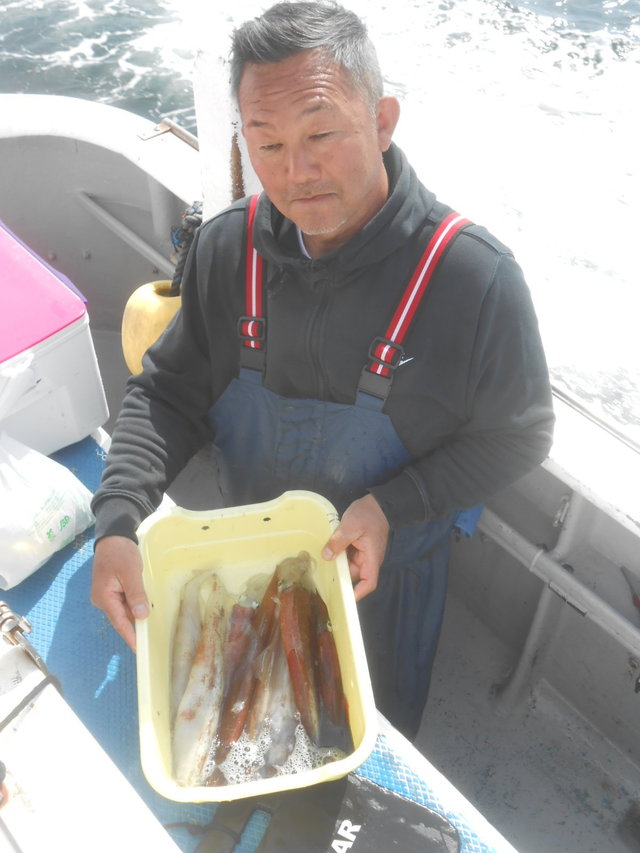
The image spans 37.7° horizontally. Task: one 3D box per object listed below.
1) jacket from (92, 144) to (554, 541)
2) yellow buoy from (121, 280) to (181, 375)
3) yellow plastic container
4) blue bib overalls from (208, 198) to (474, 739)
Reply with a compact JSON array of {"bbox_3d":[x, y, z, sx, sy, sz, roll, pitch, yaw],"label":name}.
[{"bbox_3d":[0.031,-0.028,1.295,0.580,0.630,0.510,11,36,15],"label":"jacket"},{"bbox_3d":[-0.449,-0.262,2.850,0.300,0.370,0.300,0,35,0],"label":"yellow buoy"},{"bbox_3d":[-0.082,0.277,1.158,0.263,0.112,0.385,-7,49,-4],"label":"yellow plastic container"},{"bbox_3d":[0.050,0.225,1.684,0.430,1.320,0.330,11,36,15],"label":"blue bib overalls"}]

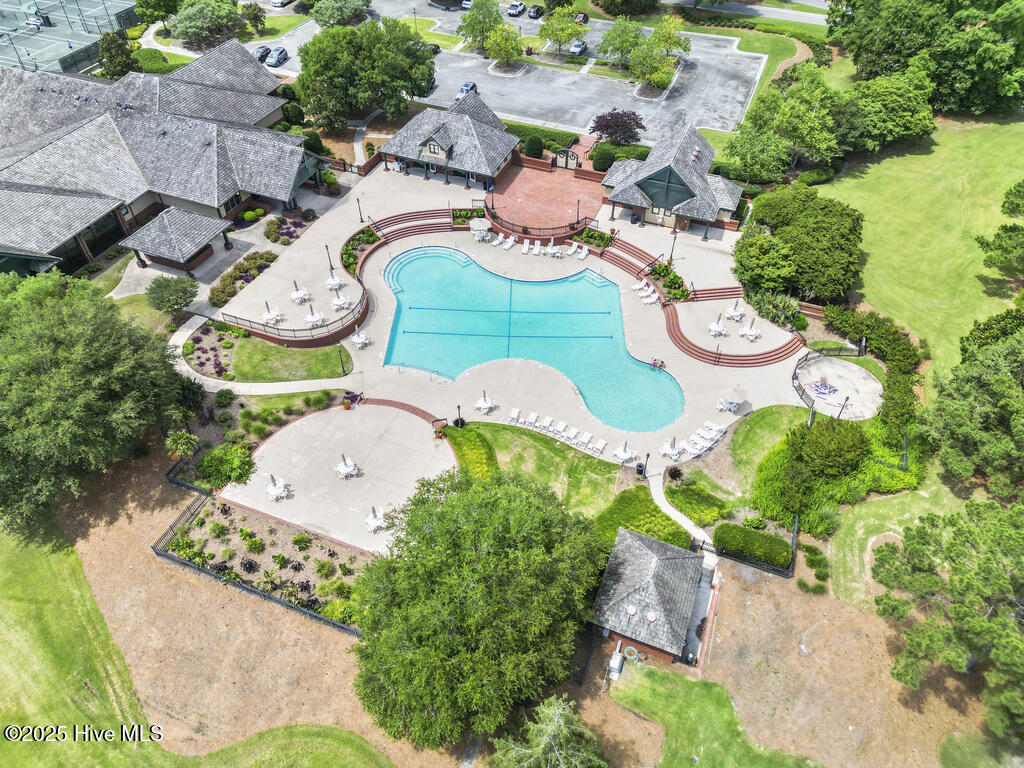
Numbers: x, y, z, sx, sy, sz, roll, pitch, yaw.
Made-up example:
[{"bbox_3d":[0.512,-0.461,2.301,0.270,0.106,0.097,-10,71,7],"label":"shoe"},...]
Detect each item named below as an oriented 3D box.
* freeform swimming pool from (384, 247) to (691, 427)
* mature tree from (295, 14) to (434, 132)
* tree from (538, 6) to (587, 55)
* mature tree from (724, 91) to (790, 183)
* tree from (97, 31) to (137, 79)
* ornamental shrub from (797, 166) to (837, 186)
[{"bbox_3d":[0.929,-5.265,70.452,32.210,1.300,23.070,8,46,7],"label":"freeform swimming pool"},{"bbox_3d":[-19.500,-42.127,95.652,18.190,12.270,18.190,0,45,0],"label":"mature tree"},{"bbox_3d":[7.840,-54.570,110.010,7.300,6.800,7.300,0,45,0],"label":"tree"},{"bbox_3d":[28.203,-27.931,82.009,6.700,10.300,8.000,0,45,0],"label":"mature tree"},{"bbox_3d":[-57.567,-47.796,103.860,4.800,7.100,4.900,0,45,0],"label":"tree"},{"bbox_3d":[36.912,-25.196,85.953,5.000,1.400,2.400,-17,48,-16],"label":"ornamental shrub"}]

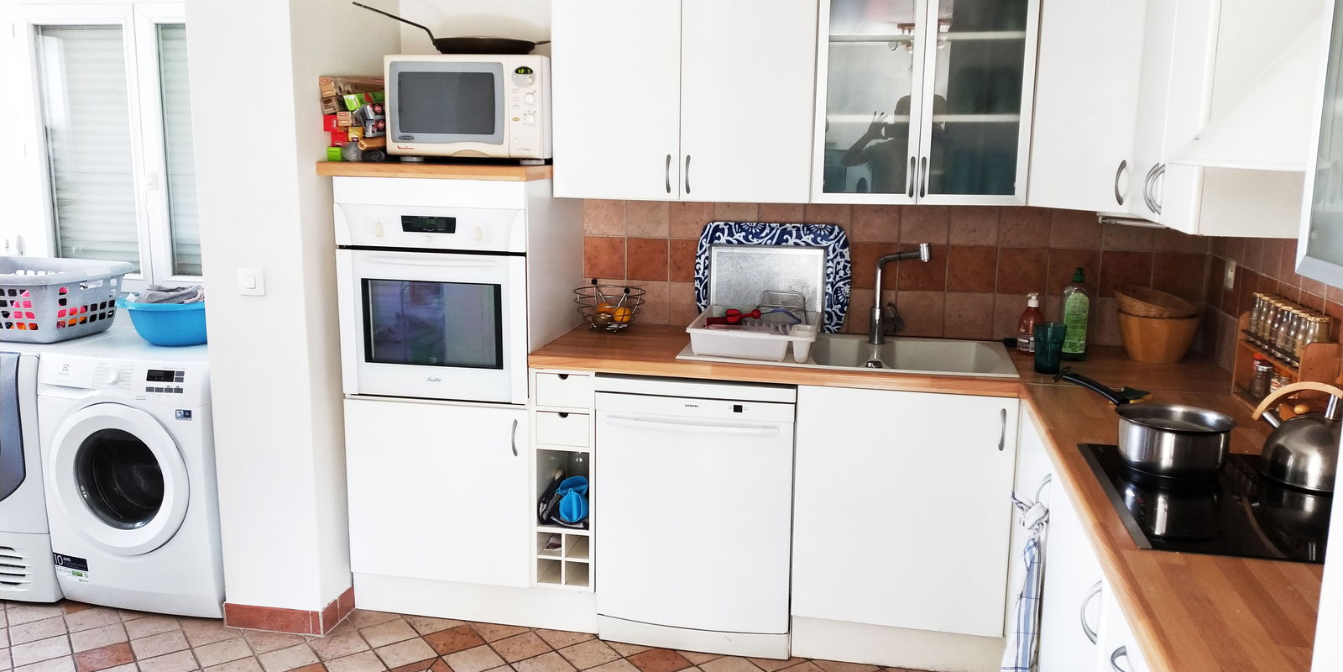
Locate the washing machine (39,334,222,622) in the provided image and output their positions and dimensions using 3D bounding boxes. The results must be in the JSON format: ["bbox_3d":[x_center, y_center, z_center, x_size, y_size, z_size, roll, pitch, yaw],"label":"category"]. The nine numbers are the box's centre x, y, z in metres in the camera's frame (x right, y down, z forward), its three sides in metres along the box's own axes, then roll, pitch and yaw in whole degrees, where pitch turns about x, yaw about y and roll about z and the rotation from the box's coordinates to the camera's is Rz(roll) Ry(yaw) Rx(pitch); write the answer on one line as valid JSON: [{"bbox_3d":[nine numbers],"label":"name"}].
[{"bbox_3d":[-1.724,0.443,3.247,0.645,0.880,0.600,3,11,14],"label":"washing machine"}]

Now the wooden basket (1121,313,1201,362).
[{"bbox_3d":[1.474,0.000,2.712,0.230,0.145,0.230,3,11,10],"label":"wooden basket"}]

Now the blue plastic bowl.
[{"bbox_3d":[-1.607,-0.064,2.990,0.400,0.150,0.380,1,11,0],"label":"blue plastic bowl"}]

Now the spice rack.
[{"bbox_3d":[1.437,0.081,2.109,0.085,0.205,0.390,3,11,14],"label":"spice rack"}]

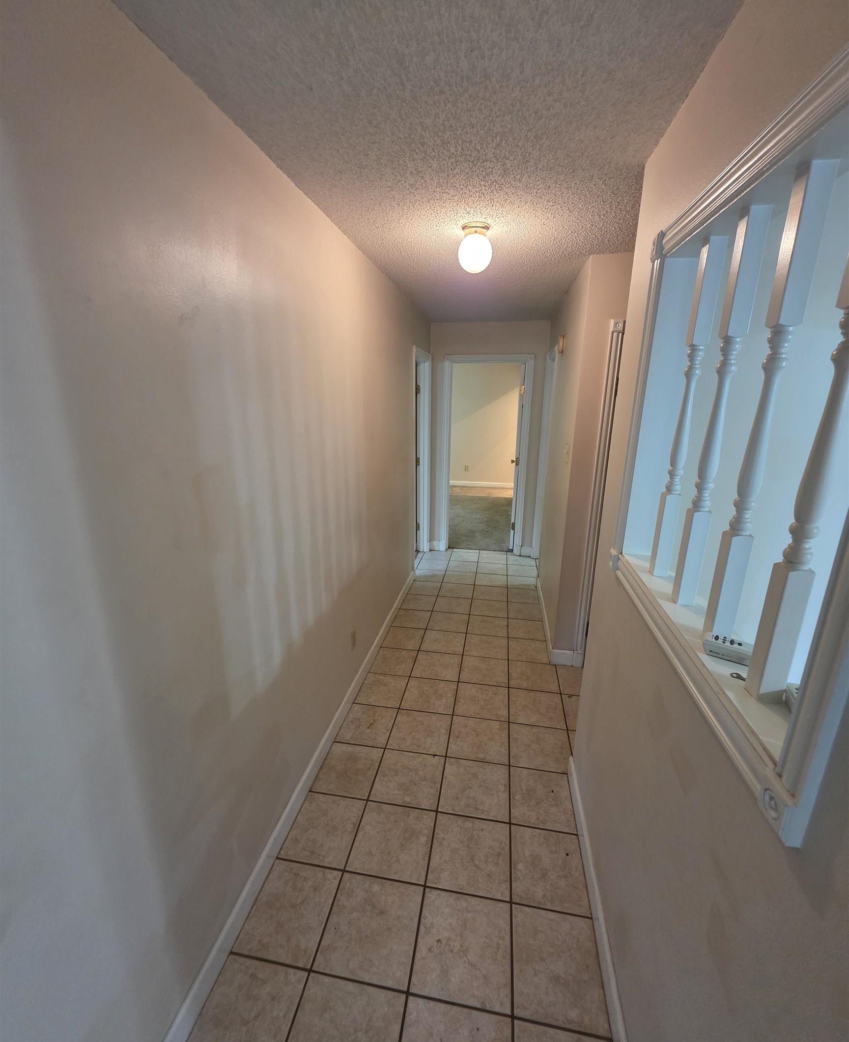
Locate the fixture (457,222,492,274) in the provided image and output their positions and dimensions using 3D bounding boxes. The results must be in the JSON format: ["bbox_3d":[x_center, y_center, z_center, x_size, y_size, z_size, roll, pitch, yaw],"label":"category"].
[{"bbox_3d":[0.232,-1.228,1.922,0.153,0.185,0.153,3,16,10],"label":"fixture"}]

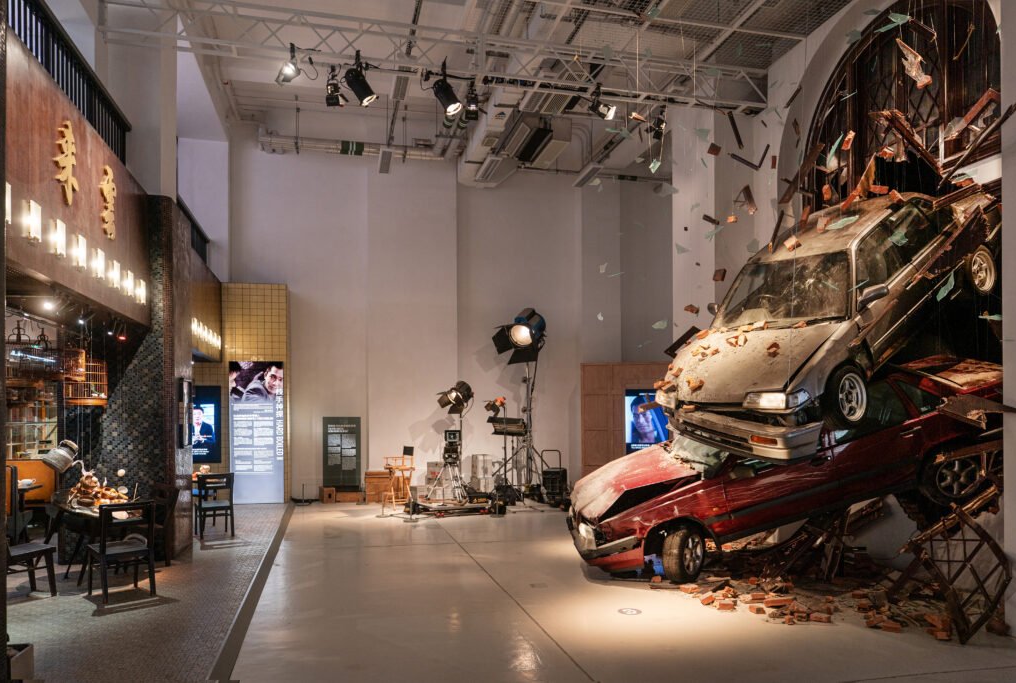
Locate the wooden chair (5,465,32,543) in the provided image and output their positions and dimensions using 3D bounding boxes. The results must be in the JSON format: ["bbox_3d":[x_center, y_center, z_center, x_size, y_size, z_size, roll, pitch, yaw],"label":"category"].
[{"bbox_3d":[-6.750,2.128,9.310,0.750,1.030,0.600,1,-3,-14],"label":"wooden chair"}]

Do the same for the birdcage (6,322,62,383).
[{"bbox_3d":[-3.831,0.087,5.600,0.410,0.520,0.410,1,-4,-14],"label":"birdcage"}]

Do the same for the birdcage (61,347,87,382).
[{"bbox_3d":[-4.256,0.230,6.950,0.250,0.340,0.250,1,-3,-23],"label":"birdcage"}]

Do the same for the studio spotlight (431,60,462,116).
[{"bbox_3d":[-0.700,-2.953,8.300,0.300,0.520,0.270,-28,-9,10],"label":"studio spotlight"}]

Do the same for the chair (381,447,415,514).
[{"bbox_3d":[-1.945,2.447,12.750,0.480,1.100,0.570,2,-3,-29],"label":"chair"}]

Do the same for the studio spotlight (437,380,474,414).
[{"bbox_3d":[-0.915,0.985,12.400,0.540,0.460,0.450,-34,15,-30],"label":"studio spotlight"}]

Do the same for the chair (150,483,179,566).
[{"bbox_3d":[-3.870,1.960,7.530,0.460,0.830,0.500,-2,-3,34],"label":"chair"}]

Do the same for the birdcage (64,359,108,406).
[{"bbox_3d":[-4.267,0.415,7.200,0.350,0.470,0.350,1,-3,-23],"label":"birdcage"}]

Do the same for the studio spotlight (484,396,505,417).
[{"bbox_3d":[-0.238,1.197,13.000,0.340,0.280,0.280,-35,14,-27],"label":"studio spotlight"}]

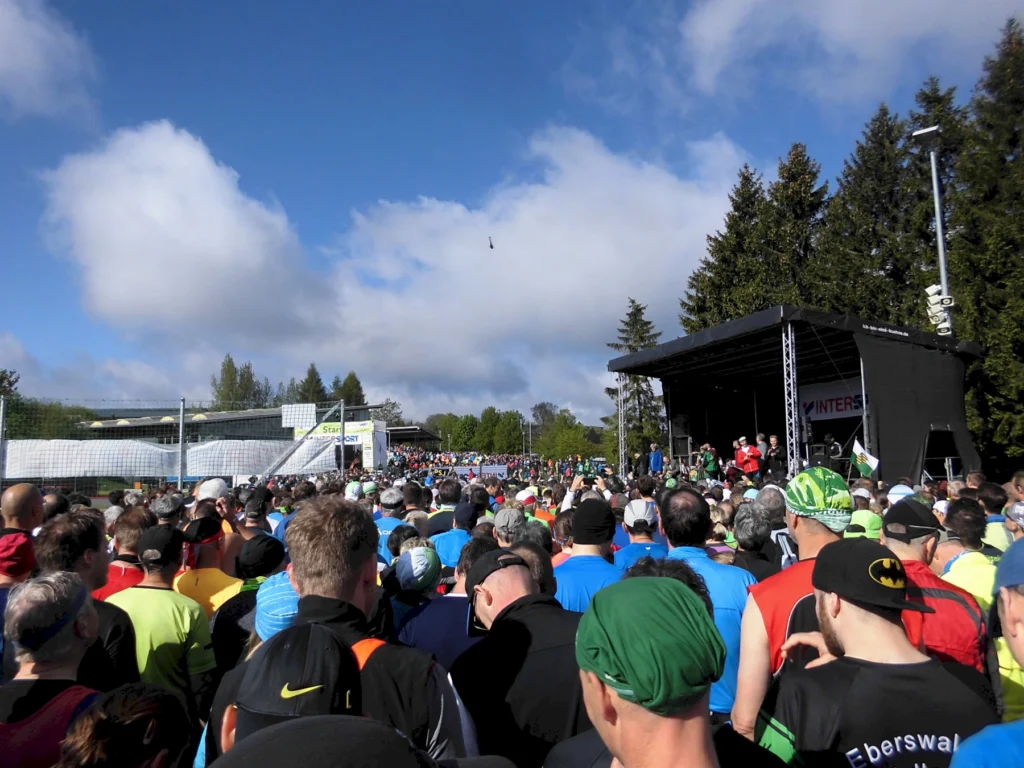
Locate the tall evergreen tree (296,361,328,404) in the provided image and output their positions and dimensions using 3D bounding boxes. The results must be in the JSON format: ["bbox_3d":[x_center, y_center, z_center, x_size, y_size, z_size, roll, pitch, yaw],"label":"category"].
[{"bbox_3d":[-23.453,4.884,90.152,6.300,14.950,6.300,-1,-6,0],"label":"tall evergreen tree"}]

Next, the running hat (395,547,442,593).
[{"bbox_3d":[-0.387,0.772,3.200,0.190,0.180,0.230,0,-6,-5],"label":"running hat"}]

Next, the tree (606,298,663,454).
[{"bbox_3d":[7.642,0.664,46.167,4.200,11.790,4.200,-1,-6,0],"label":"tree"}]

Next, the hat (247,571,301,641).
[{"bbox_3d":[-0.671,0.657,2.250,0.190,0.200,0.230,-1,-6,5],"label":"hat"}]

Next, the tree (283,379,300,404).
[{"bbox_3d":[-27.335,5.651,94.956,3.200,12.737,3.200,-1,-6,0],"label":"tree"}]

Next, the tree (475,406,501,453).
[{"bbox_3d":[-3.616,8.018,114.788,4.500,9.341,4.500,-1,-6,0],"label":"tree"}]

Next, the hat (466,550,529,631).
[{"bbox_3d":[-0.054,0.580,2.150,0.178,0.150,0.265,4,-48,-35],"label":"hat"}]

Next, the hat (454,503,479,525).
[{"bbox_3d":[-0.341,0.975,5.735,0.180,0.155,0.260,0,-6,-6],"label":"hat"}]

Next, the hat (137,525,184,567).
[{"bbox_3d":[-1.458,0.672,3.235,0.180,0.155,0.260,-1,-6,0],"label":"hat"}]

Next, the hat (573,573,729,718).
[{"bbox_3d":[0.191,0.351,1.060,0.185,0.160,0.235,4,-8,-38],"label":"hat"}]

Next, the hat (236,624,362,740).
[{"bbox_3d":[-0.320,0.444,1.157,0.190,0.160,0.265,1,-7,-15],"label":"hat"}]

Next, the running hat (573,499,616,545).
[{"bbox_3d":[0.360,0.596,3.356,0.190,0.200,0.225,-2,-6,9],"label":"running hat"}]

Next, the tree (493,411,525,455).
[{"bbox_3d":[-0.523,8.206,115.000,4.600,8.509,4.600,-1,-6,0],"label":"tree"}]

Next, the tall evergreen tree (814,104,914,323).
[{"bbox_3d":[14.934,-3.180,31.000,5.800,16.965,5.800,-1,-6,0],"label":"tall evergreen tree"}]

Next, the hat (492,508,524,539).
[{"bbox_3d":[-0.021,0.810,4.500,0.178,0.140,0.255,1,-7,-15],"label":"hat"}]

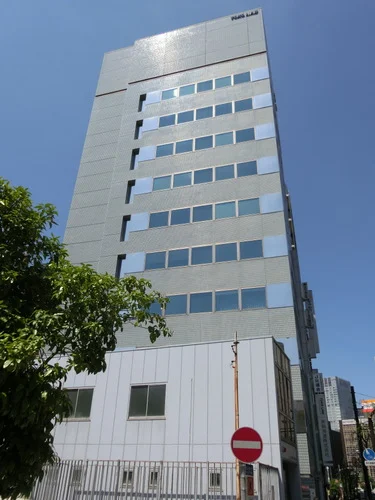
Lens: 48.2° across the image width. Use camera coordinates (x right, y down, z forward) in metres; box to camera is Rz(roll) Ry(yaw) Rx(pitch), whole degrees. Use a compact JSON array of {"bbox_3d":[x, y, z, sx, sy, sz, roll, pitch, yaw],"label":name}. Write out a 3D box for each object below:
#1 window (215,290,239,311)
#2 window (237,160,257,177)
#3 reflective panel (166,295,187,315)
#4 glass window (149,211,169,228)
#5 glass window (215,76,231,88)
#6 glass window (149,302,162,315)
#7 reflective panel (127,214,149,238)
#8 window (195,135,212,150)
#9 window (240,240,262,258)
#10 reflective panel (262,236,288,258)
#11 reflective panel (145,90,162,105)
[{"bbox_3d":[2.404,3.062,25.313,1.467,1.291,0.120,-7,-32,15],"label":"window"},{"bbox_3d":[4.254,-5.785,29.985,1.382,1.275,0.150,-7,-32,15],"label":"window"},{"bbox_3d":[-0.673,3.429,26.121,1.430,1.291,0.120,-7,-32,15],"label":"reflective panel"},{"bbox_3d":[-2.153,-2.322,31.699,1.494,1.368,0.100,-7,-33,14],"label":"glass window"},{"bbox_3d":[3.169,-14.876,37.070,1.517,1.351,0.100,-7,-32,15],"label":"glass window"},{"bbox_3d":[-2.341,3.727,27.595,1.517,1.351,0.100,-7,-32,15],"label":"glass window"},{"bbox_3d":[-3.540,-1.825,30.349,1.567,1.947,0.120,-7,-32,15],"label":"reflective panel"},{"bbox_3d":[1.365,-8.850,34.607,1.494,1.368,0.100,-7,-33,14],"label":"window"},{"bbox_3d":[3.946,-0.046,25.935,1.415,1.293,0.100,-7,-32,15],"label":"window"},{"bbox_3d":[5.494,-0.230,26.162,1.435,1.490,0.150,-7,-32,15],"label":"reflective panel"},{"bbox_3d":[-2.977,-13.297,36.487,1.411,1.489,0.100,-7,-32,15],"label":"reflective panel"}]

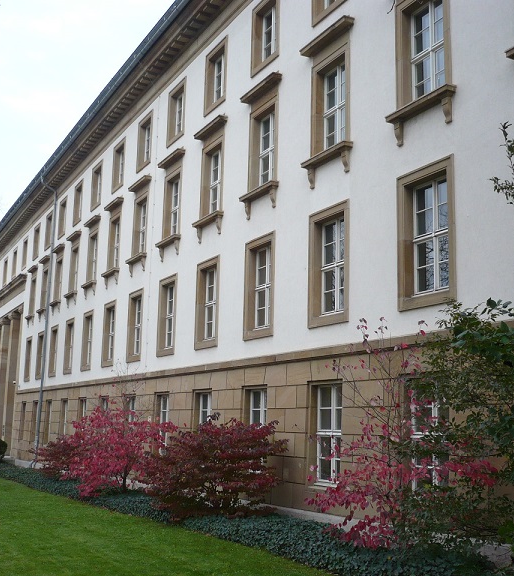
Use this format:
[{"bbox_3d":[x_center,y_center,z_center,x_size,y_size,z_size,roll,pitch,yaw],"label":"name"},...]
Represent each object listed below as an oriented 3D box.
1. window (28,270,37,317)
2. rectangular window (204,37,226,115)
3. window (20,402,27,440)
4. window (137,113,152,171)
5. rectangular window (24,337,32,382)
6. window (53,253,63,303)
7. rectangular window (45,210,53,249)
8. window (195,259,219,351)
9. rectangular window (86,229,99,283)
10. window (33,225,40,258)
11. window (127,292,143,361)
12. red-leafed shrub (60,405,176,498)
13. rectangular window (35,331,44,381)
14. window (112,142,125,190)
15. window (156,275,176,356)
[{"bbox_3d":[-14.389,0.438,49.844,0.509,3.283,2.045,6,-11,-27],"label":"window"},{"bbox_3d":[-1.168,-6.592,24.461,0.300,2.089,1.637,6,-11,-27],"label":"rectangular window"},{"bbox_3d":[-13.888,8.014,46.466,0.280,2.364,1.362,6,-11,-27],"label":"window"},{"bbox_3d":[-4.500,-5.966,31.951,0.259,2.220,1.694,6,-11,-27],"label":"window"},{"bbox_3d":[-13.606,4.323,46.670,0.300,2.660,1.637,6,-11,-27],"label":"rectangular window"},{"bbox_3d":[-11.158,-0.571,43.662,0.509,3.283,2.045,6,-11,-27],"label":"window"},{"bbox_3d":[-12.042,-3.305,45.338,0.280,2.065,1.631,6,-11,-27],"label":"rectangular window"},{"bbox_3d":[-1.345,0.491,23.212,0.300,2.660,1.637,6,-11,-27],"label":"window"},{"bbox_3d":[-7.381,-1.368,35.607,0.300,2.412,1.637,6,-11,-27],"label":"rectangular window"},{"bbox_3d":[-13.587,-2.822,48.291,0.280,2.065,1.631,6,-11,-27],"label":"window"},{"bbox_3d":[-4.488,1.453,29.310,0.280,2.689,1.662,6,-11,-27],"label":"window"},{"bbox_3d":[-4.197,5.013,23.700,3.357,2.671,3.000,3,-10,-10],"label":"red-leafed shrub"},{"bbox_3d":[-12.756,4.051,46.091,0.278,2.800,1.739,6,-11,-27],"label":"rectangular window"},{"bbox_3d":[-6.116,-5.462,35.042,0.259,2.220,1.694,6,-11,-27],"label":"window"},{"bbox_3d":[-3.062,1.024,27.544,0.278,2.800,1.739,6,-11,-27],"label":"window"}]

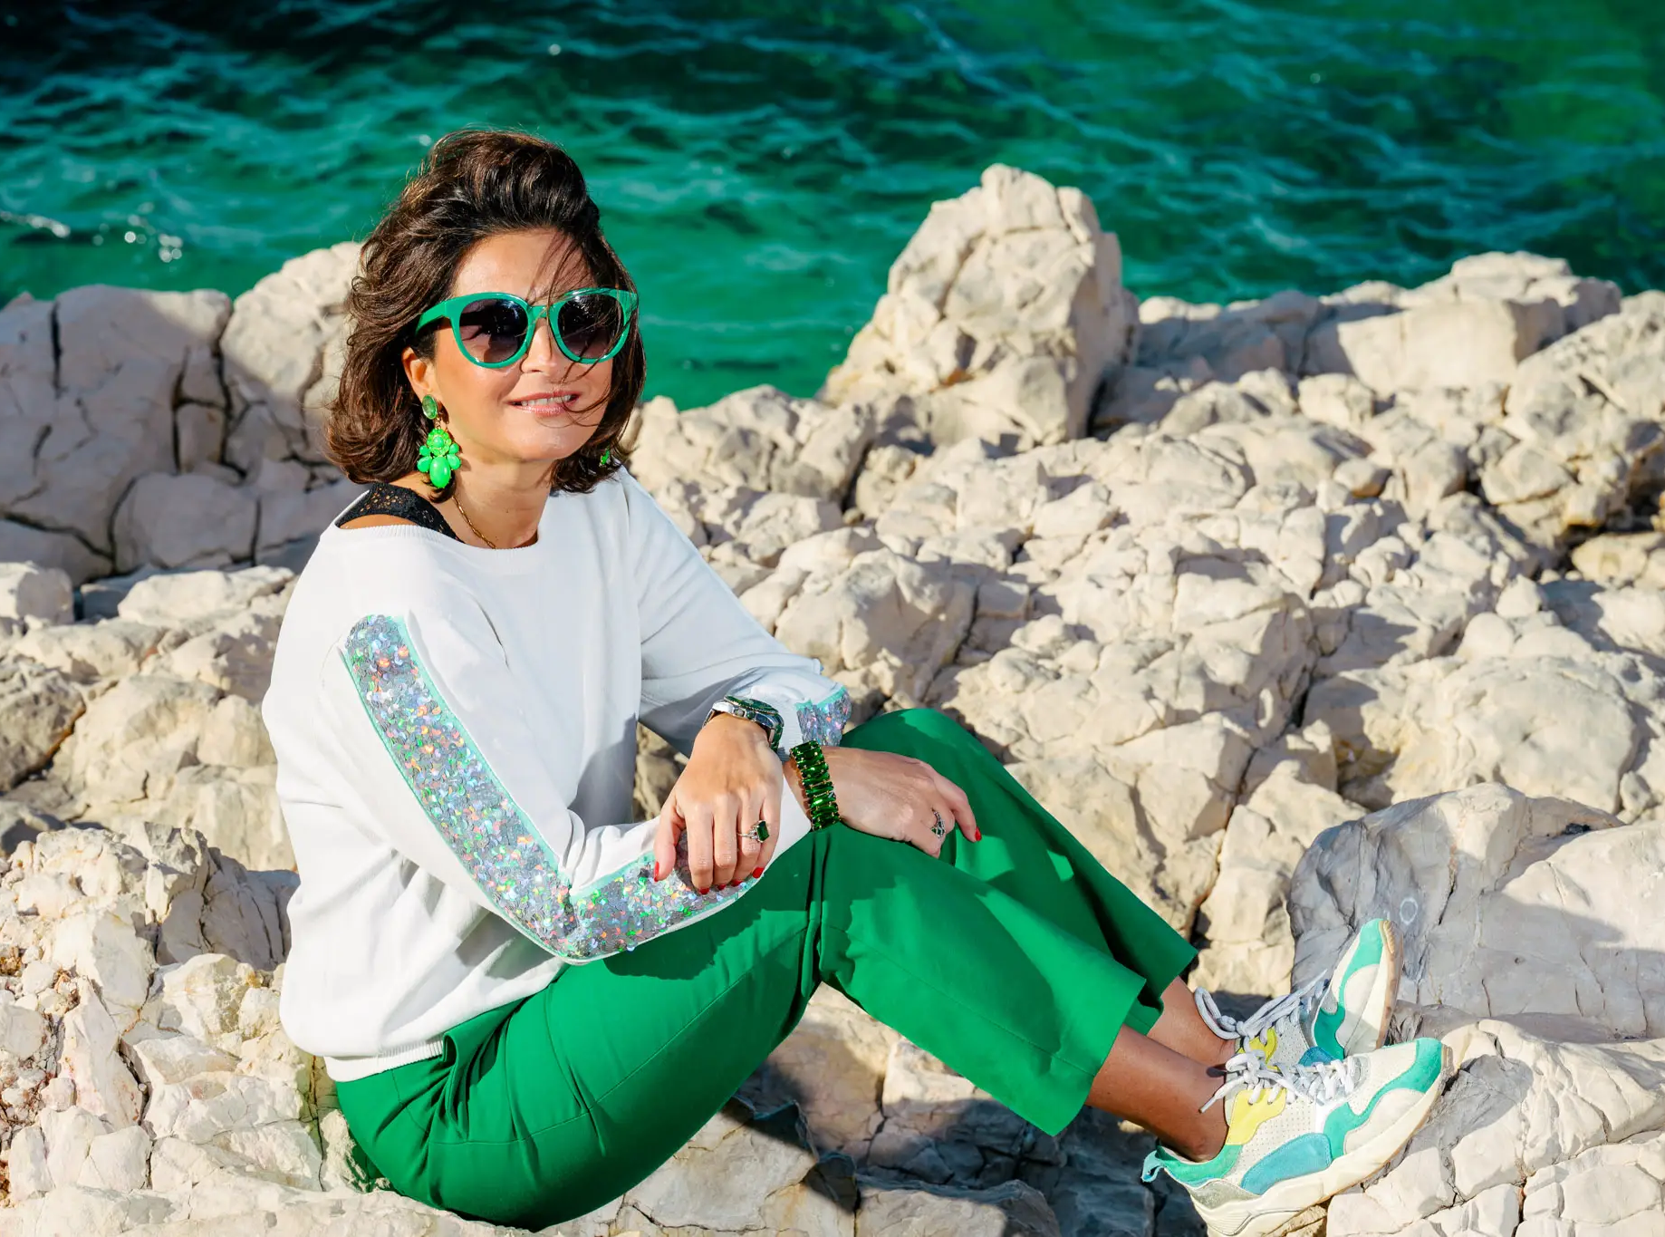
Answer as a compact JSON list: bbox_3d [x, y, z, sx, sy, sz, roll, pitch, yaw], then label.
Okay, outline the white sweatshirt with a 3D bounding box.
[{"bbox_3d":[-0.194,0.111,3.990,0.430,0.430,0.460,11,18,38],"label":"white sweatshirt"}]

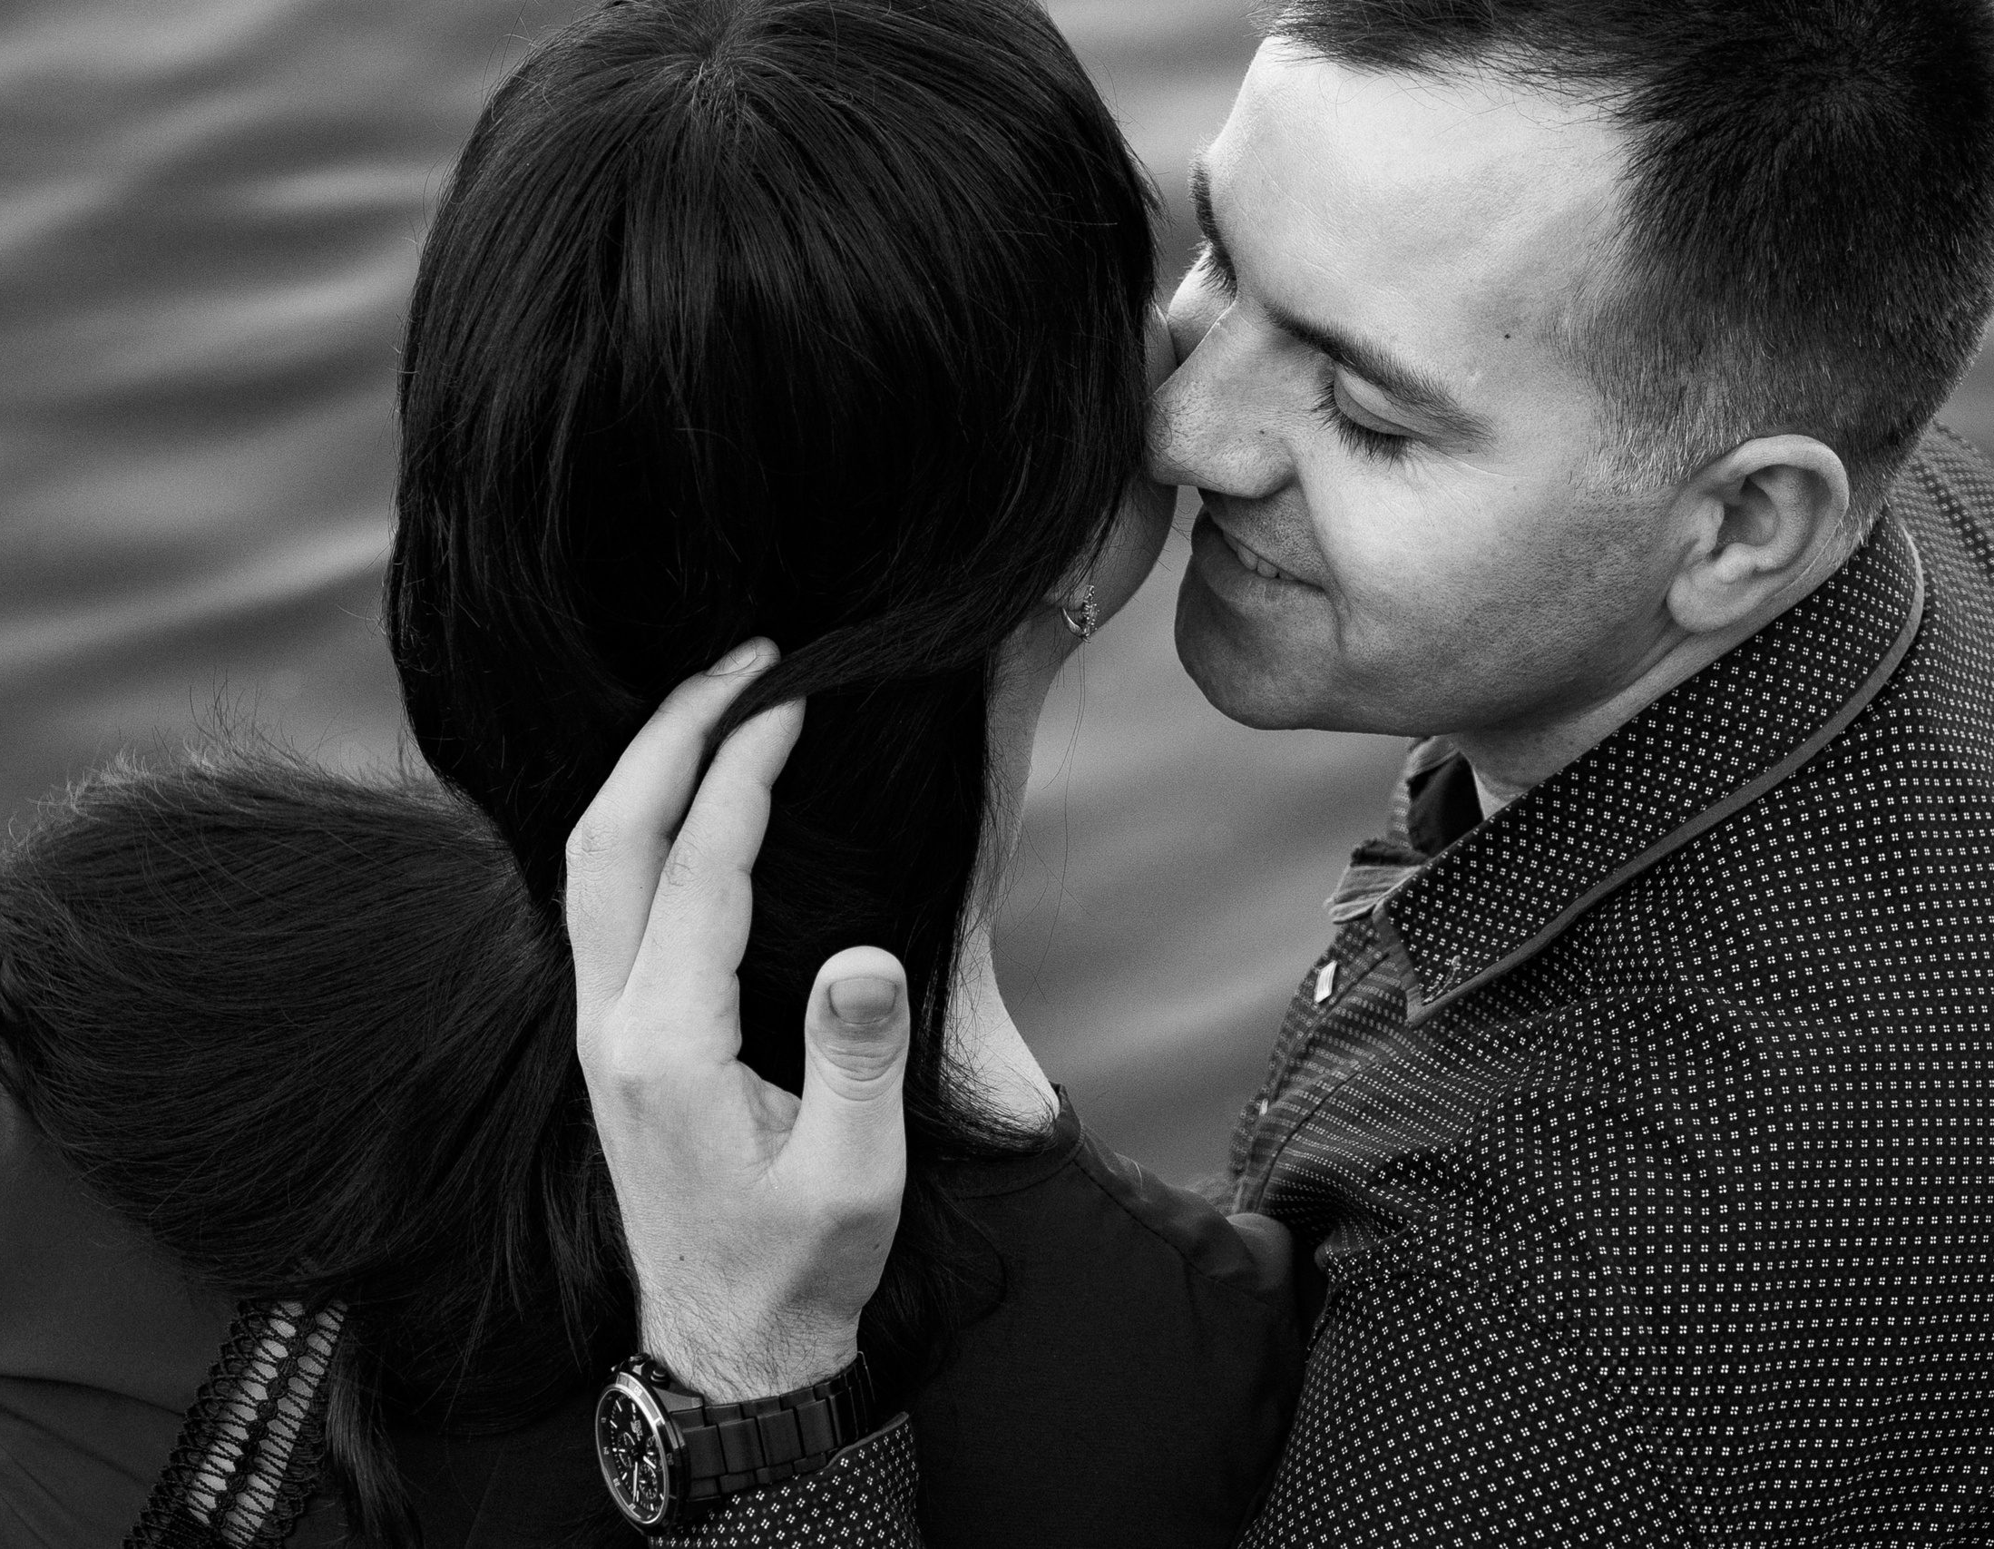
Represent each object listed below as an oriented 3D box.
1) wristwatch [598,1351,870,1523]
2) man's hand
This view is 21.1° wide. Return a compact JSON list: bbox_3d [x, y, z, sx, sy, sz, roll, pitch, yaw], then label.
[{"bbox_3d":[-0.065,0.164,1.330,0.058,0.045,0.065,-14,15,-24],"label":"wristwatch"},{"bbox_3d":[-0.064,0.061,1.340,0.077,0.187,0.100,-3,9,-19],"label":"man's hand"}]

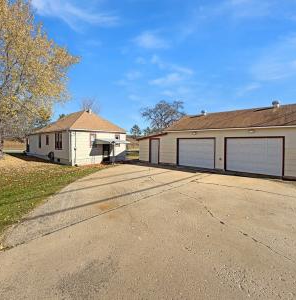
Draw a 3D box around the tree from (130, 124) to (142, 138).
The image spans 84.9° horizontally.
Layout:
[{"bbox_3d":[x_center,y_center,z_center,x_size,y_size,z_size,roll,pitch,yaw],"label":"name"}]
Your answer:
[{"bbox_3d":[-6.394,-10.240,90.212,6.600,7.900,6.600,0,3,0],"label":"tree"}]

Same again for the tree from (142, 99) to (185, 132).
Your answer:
[{"bbox_3d":[3.231,-5.422,36.301,9.700,11.200,9.700,0,3,0],"label":"tree"}]

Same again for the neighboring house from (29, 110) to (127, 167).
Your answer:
[{"bbox_3d":[-8.818,-1.611,19.283,13.200,5.250,6.400,3,4,41],"label":"neighboring house"}]

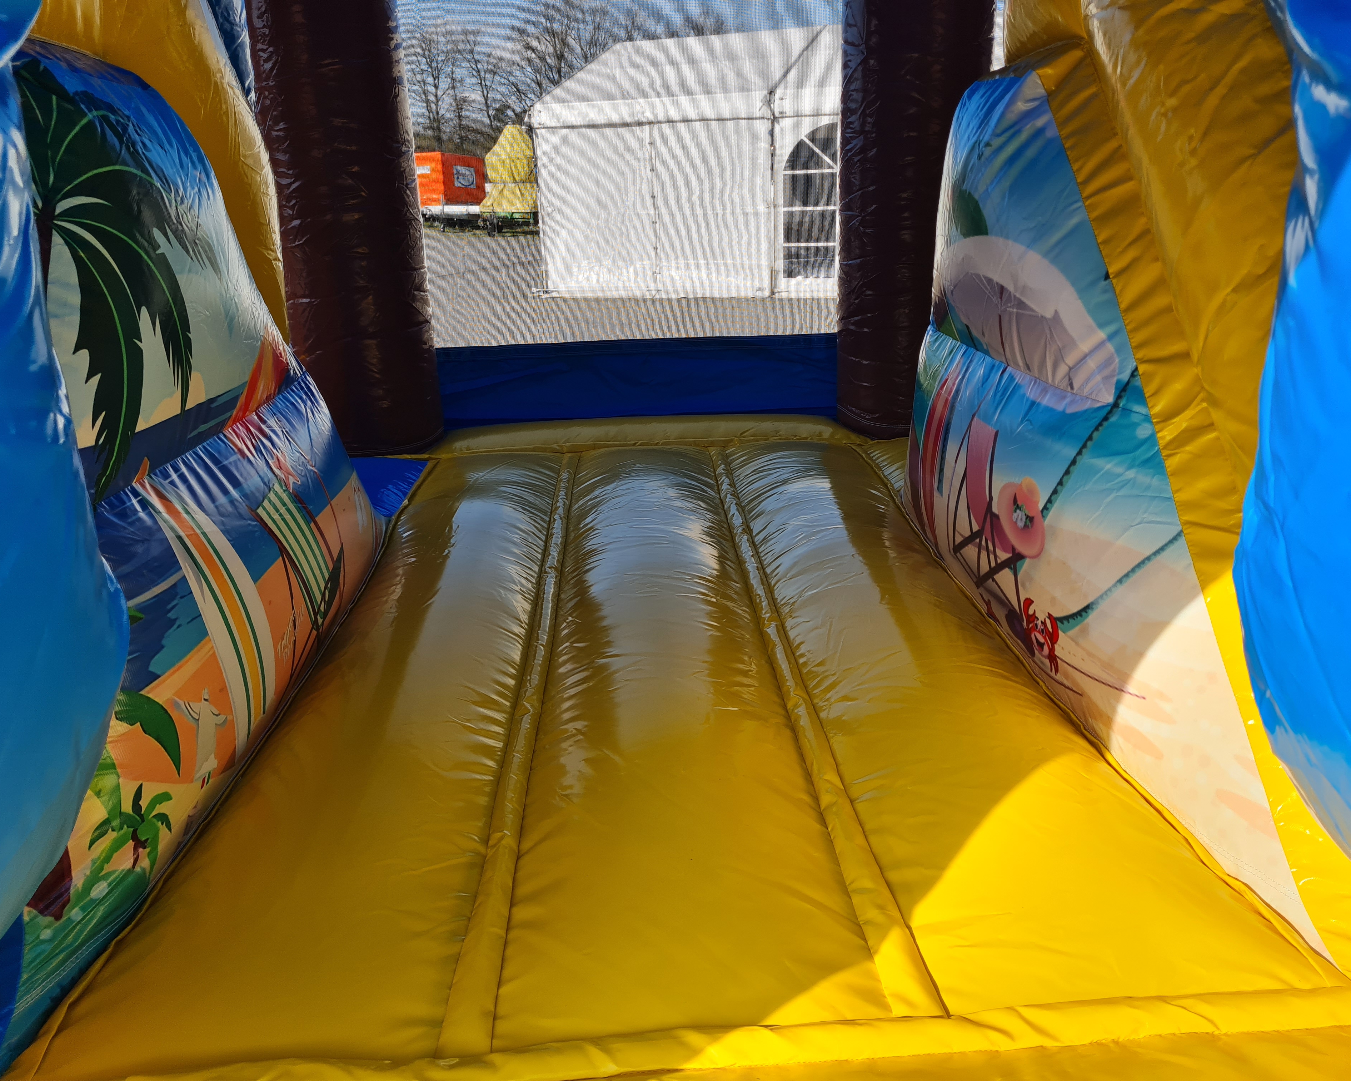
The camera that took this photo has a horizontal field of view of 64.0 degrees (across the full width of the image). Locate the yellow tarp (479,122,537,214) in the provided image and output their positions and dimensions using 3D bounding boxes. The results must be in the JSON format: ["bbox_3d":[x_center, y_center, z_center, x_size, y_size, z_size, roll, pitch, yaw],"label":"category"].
[{"bbox_3d":[-4.282,-9.772,28.461,1.450,2.148,1.700,1,19,9],"label":"yellow tarp"}]

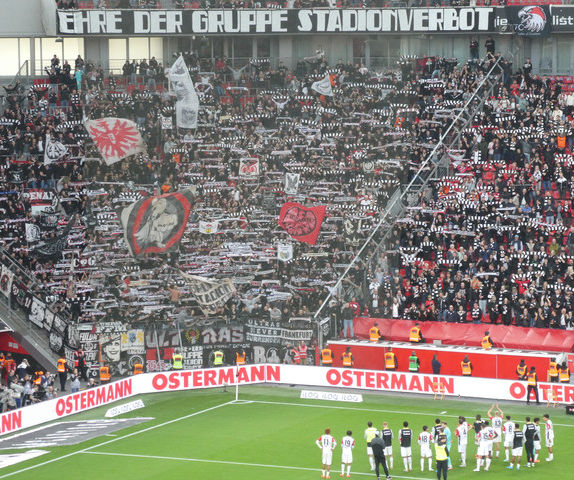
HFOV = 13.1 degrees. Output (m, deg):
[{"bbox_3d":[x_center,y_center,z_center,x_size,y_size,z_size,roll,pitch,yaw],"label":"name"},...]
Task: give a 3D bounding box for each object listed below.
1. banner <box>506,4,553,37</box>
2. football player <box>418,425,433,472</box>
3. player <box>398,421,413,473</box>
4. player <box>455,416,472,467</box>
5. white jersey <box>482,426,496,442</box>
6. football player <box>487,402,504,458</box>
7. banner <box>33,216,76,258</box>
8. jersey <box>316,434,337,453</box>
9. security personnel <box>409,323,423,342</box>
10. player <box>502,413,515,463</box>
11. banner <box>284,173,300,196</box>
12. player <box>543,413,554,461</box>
[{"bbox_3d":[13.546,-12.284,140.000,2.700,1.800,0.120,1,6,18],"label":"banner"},{"bbox_3d":[5.477,8.199,98.277,0.600,1.790,0.420,1,6,12],"label":"football player"},{"bbox_3d":[4.681,8.169,98.457,0.540,1.930,0.380,-1,6,-5],"label":"player"},{"bbox_3d":[6.980,8.046,99.029,0.600,1.920,0.450,-4,6,-30],"label":"player"},{"bbox_3d":[7.932,7.707,98.600,0.550,0.660,0.340,-1,6,-5],"label":"white jersey"},{"bbox_3d":[8.434,7.715,101.011,0.640,2.150,0.450,-1,6,-5],"label":"football player"},{"bbox_3d":[-11.907,-0.128,127.823,2.150,2.100,0.400,-1,6,0],"label":"banner"},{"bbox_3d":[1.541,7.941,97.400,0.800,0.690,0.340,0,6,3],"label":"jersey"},{"bbox_3d":[6.374,4.591,122.560,0.550,1.000,0.620,3,7,33],"label":"security personnel"},{"bbox_3d":[8.791,7.873,98.947,0.580,1.830,0.450,-2,6,-19],"label":"player"},{"bbox_3d":[0.270,-3.035,134.800,0.780,1.130,0.060,-1,6,-7],"label":"banner"},{"bbox_3d":[10.513,7.923,100.233,0.420,1.860,0.500,1,6,14],"label":"player"}]

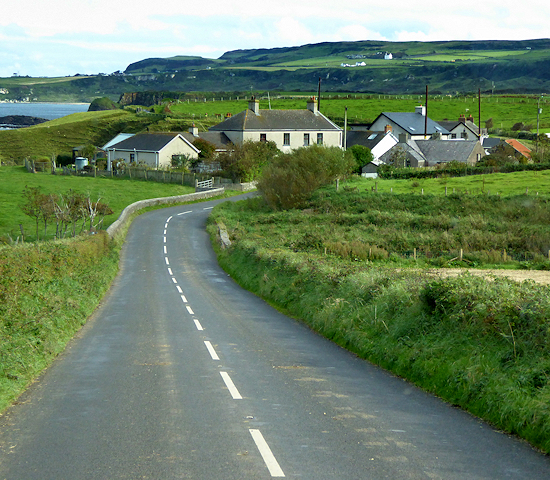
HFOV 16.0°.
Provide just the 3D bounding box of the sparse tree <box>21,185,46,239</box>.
[{"bbox_3d":[-16.140,-1.740,131.000,1.750,3.650,1.750,0,4,0],"label":"sparse tree"}]

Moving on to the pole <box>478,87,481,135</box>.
[{"bbox_3d":[25.040,-14.450,240.000,0.250,8.200,0.250,0,4,0],"label":"pole"}]

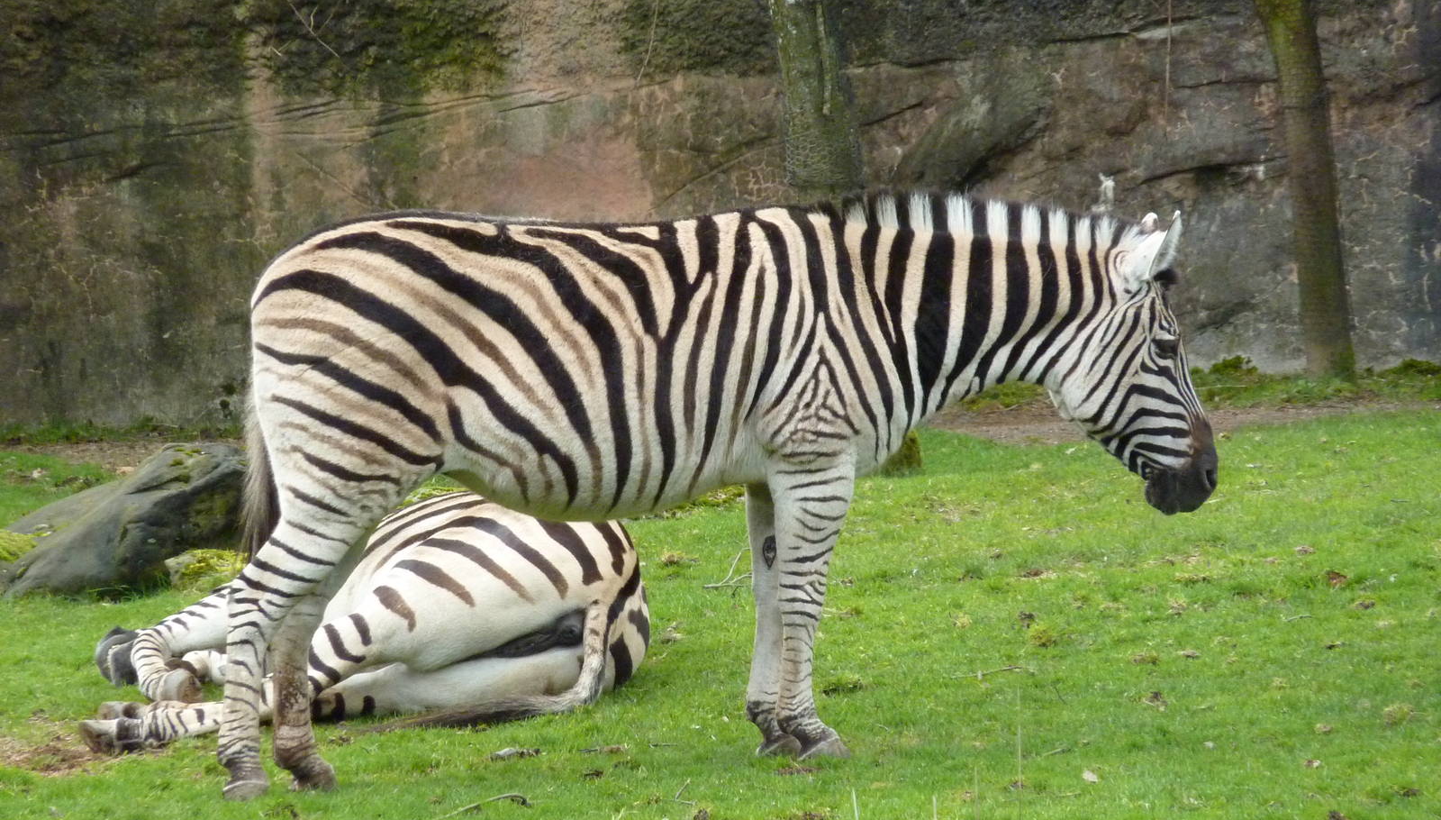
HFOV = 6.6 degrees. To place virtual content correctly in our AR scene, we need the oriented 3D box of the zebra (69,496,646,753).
[{"bbox_3d":[-0.940,0.472,30.700,1.300,0.540,1.750,-1,5,-16],"label":"zebra"}]

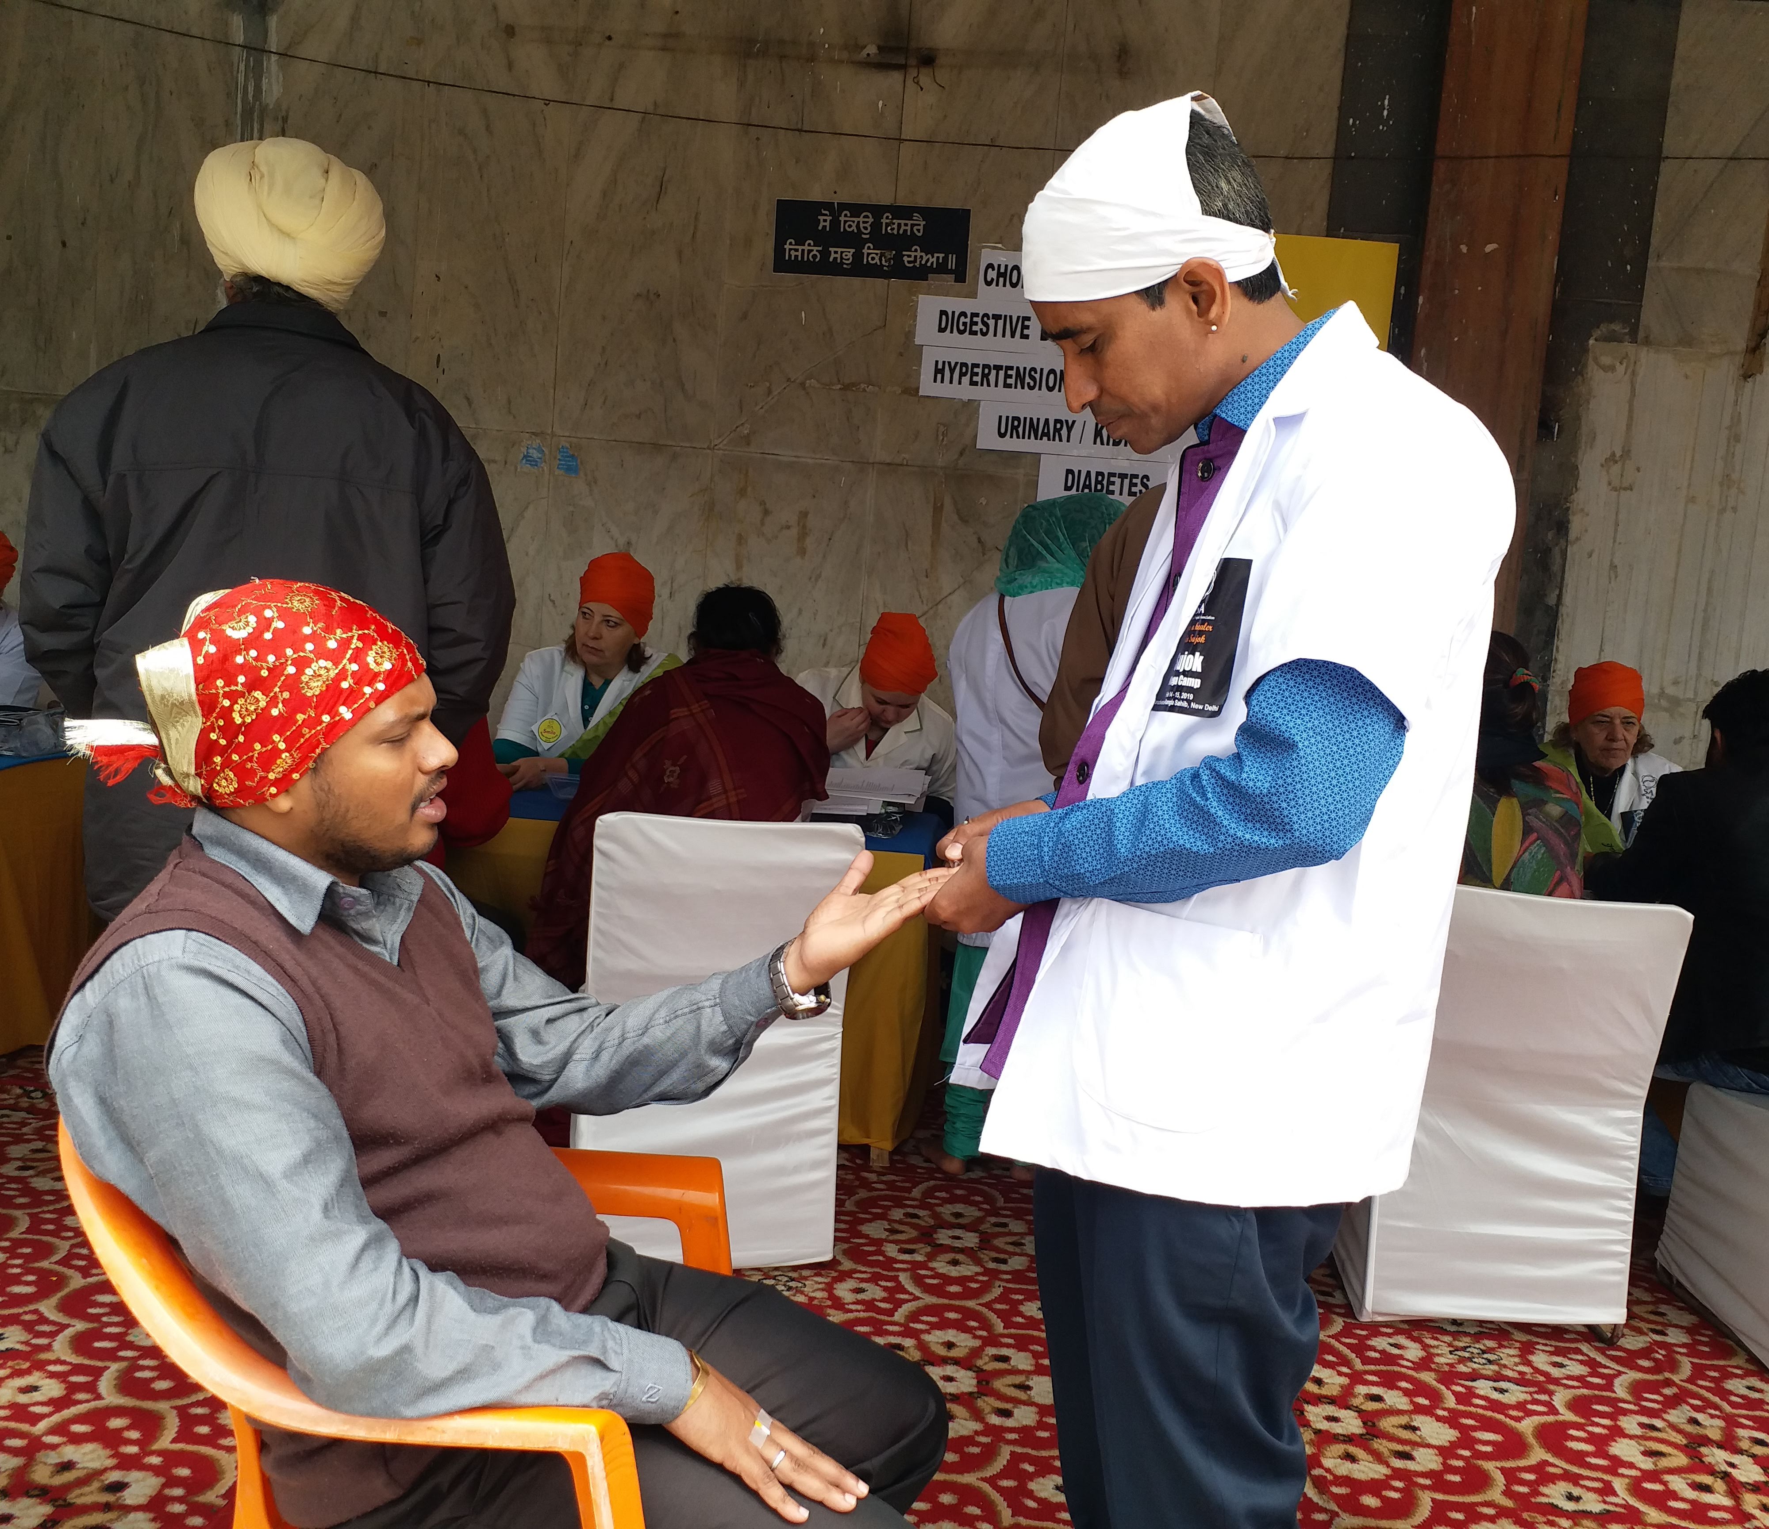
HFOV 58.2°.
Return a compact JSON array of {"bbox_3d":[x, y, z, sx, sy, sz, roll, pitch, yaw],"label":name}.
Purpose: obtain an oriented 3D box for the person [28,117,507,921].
[{"bbox_3d":[-0.774,0.114,1.980,0.620,1.790,0.420,4,5,-5],"label":"person"}]

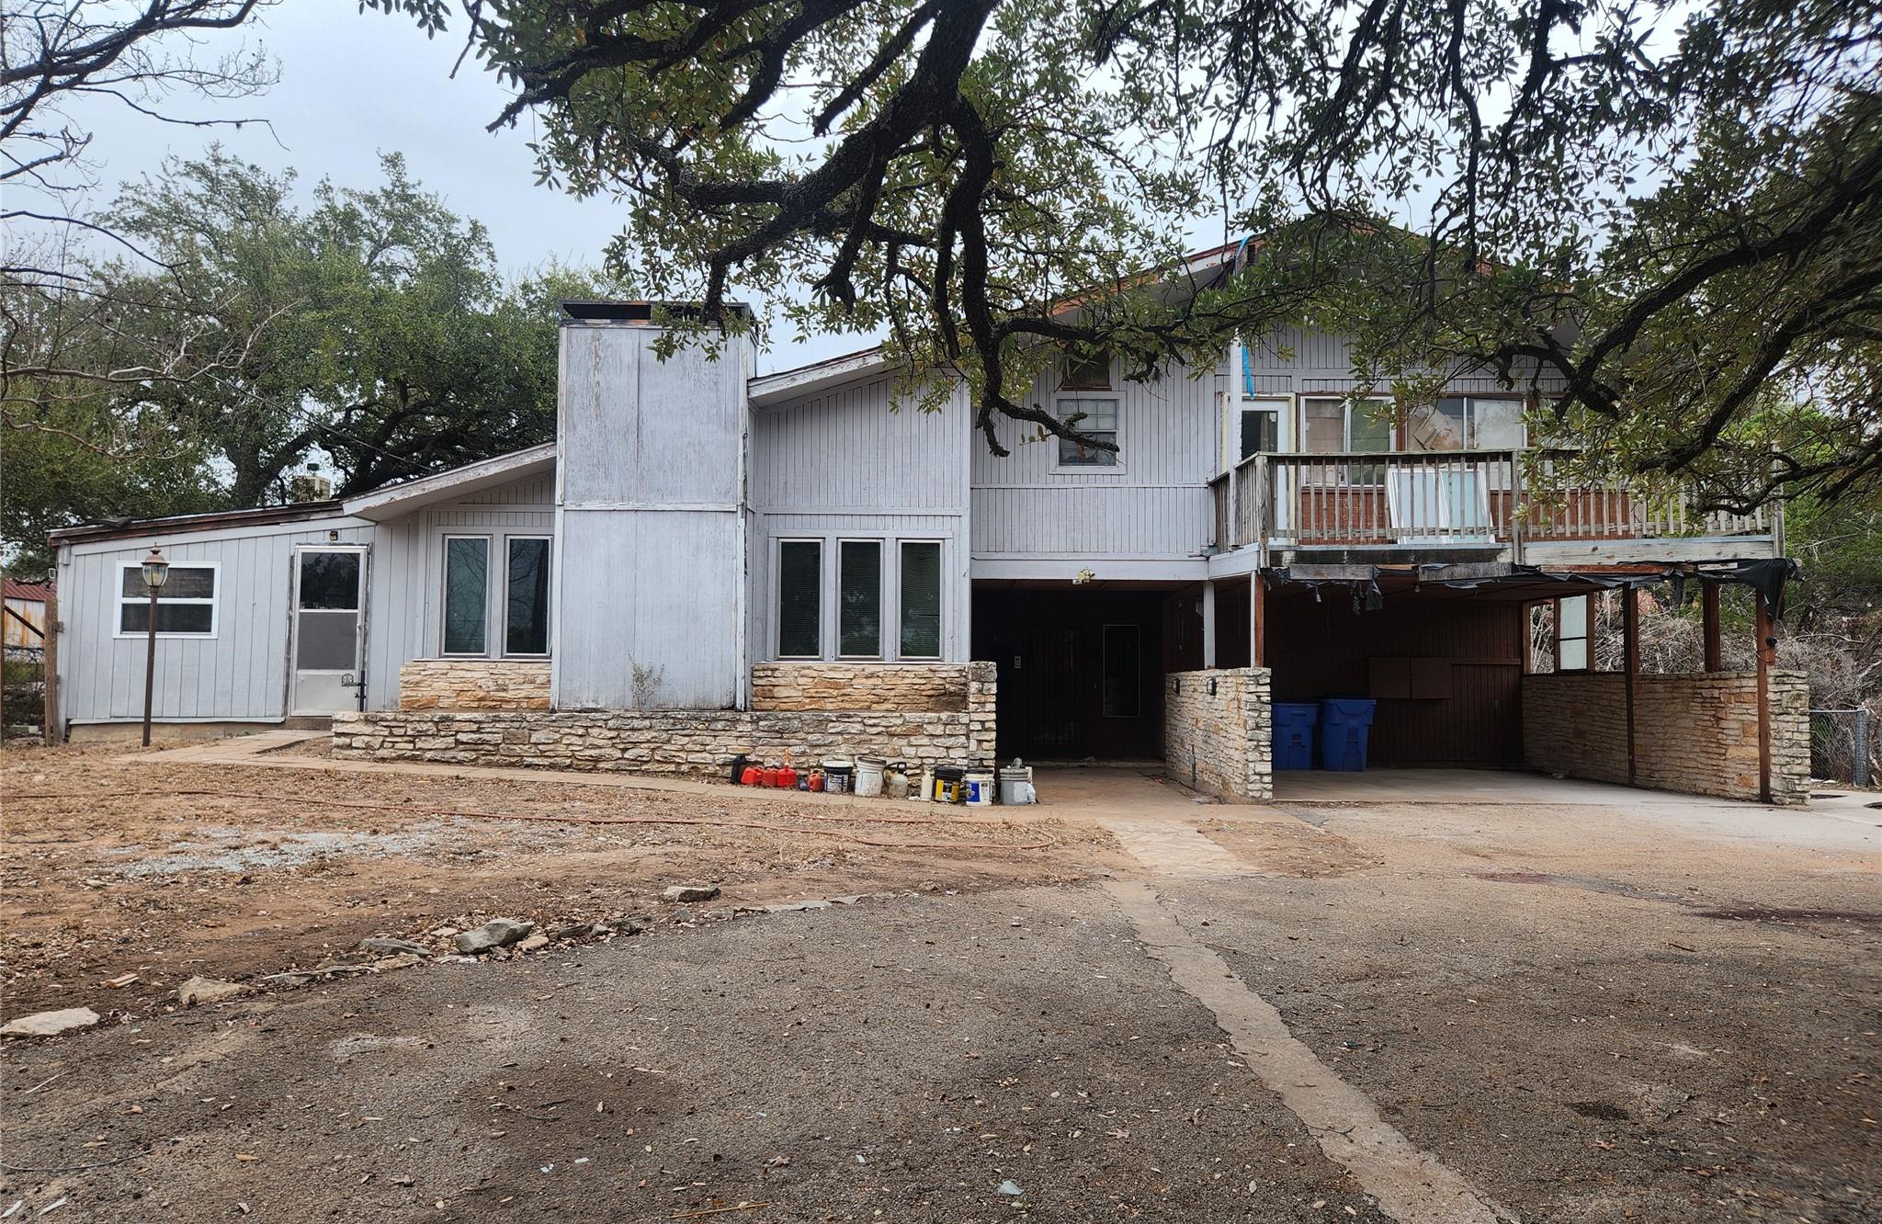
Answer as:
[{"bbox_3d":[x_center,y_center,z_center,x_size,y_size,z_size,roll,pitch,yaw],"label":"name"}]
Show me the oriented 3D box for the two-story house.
[{"bbox_3d":[-0.770,-0.895,18.374,20.000,6.450,10.000,0,-3,0],"label":"two-story house"}]

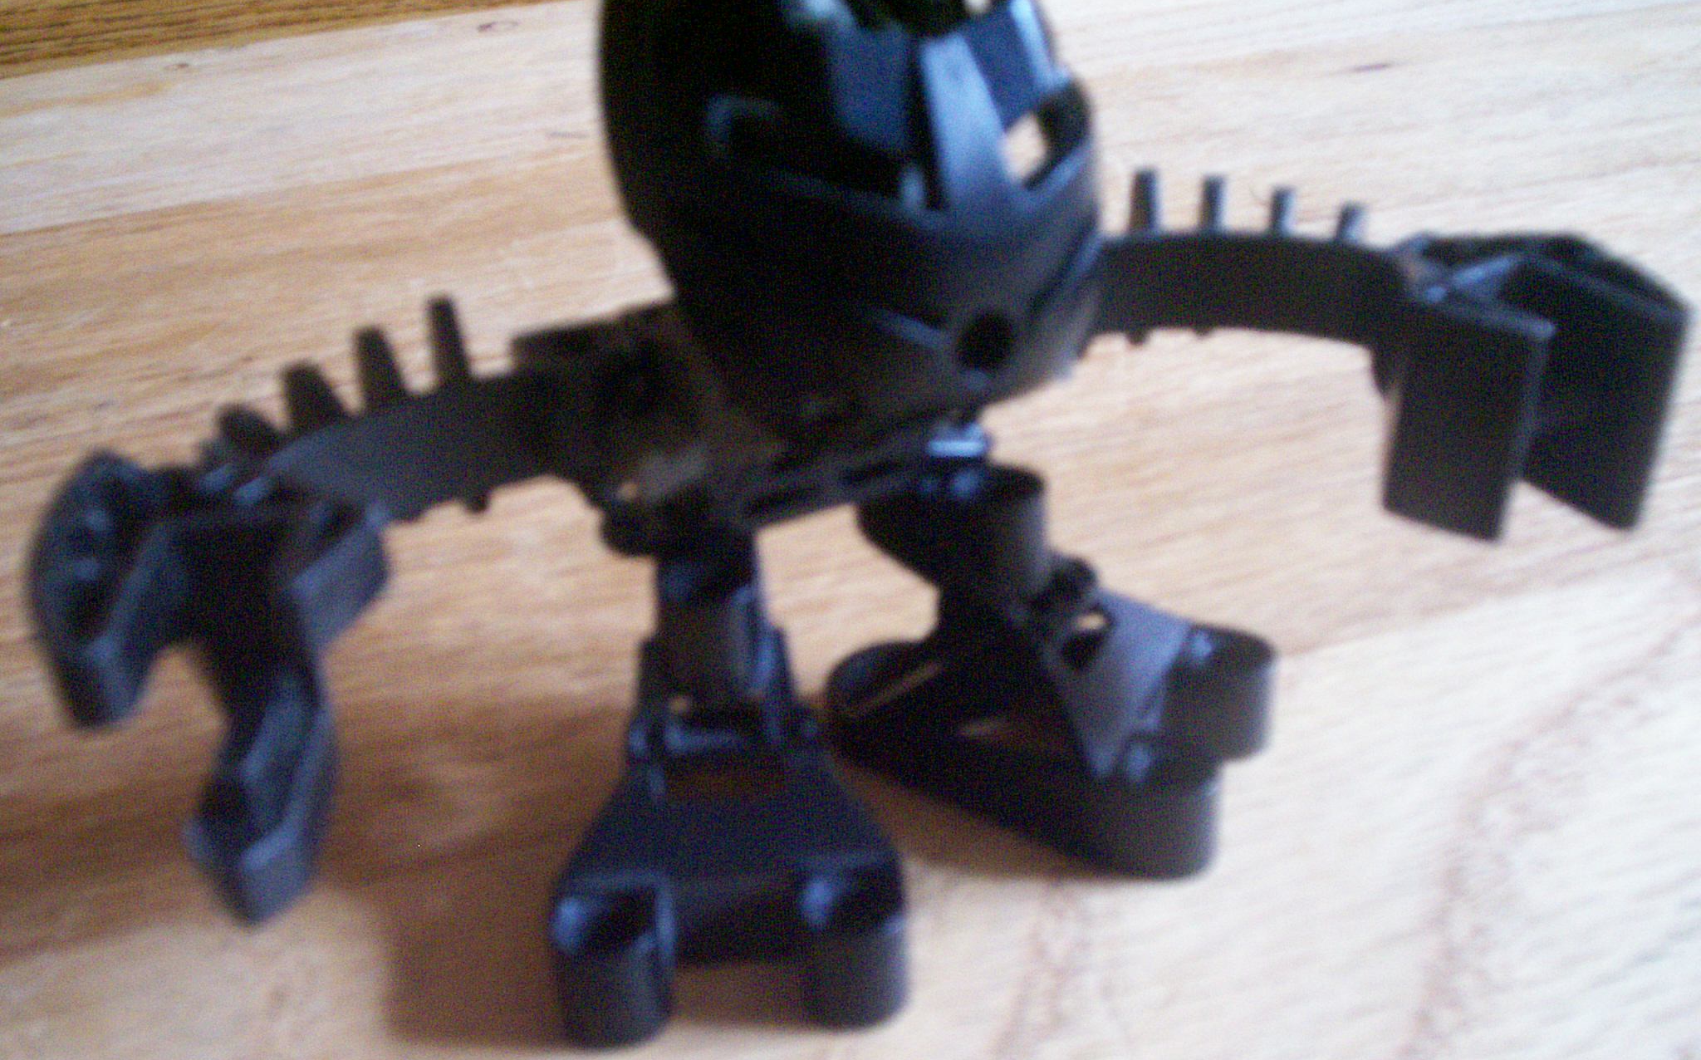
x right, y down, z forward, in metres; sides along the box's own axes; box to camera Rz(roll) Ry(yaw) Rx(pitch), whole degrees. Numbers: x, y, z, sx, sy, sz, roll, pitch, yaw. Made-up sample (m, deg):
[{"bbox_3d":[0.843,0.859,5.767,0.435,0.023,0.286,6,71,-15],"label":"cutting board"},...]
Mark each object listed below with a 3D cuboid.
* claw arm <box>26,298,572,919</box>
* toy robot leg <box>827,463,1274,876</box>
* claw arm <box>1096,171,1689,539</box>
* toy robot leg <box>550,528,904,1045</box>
[{"bbox_3d":[-0.033,0.001,0.108,0.020,0.023,0.042,8,31,17],"label":"claw arm"},{"bbox_3d":[0.014,0.007,0.138,0.034,0.025,0.024,10,31,20],"label":"toy robot leg"},{"bbox_3d":[0.037,-0.015,0.133,0.046,0.022,0.020,8,31,17],"label":"claw arm"},{"bbox_3d":[-0.009,0.015,0.125,0.024,0.025,0.034,-3,29,-2],"label":"toy robot leg"}]

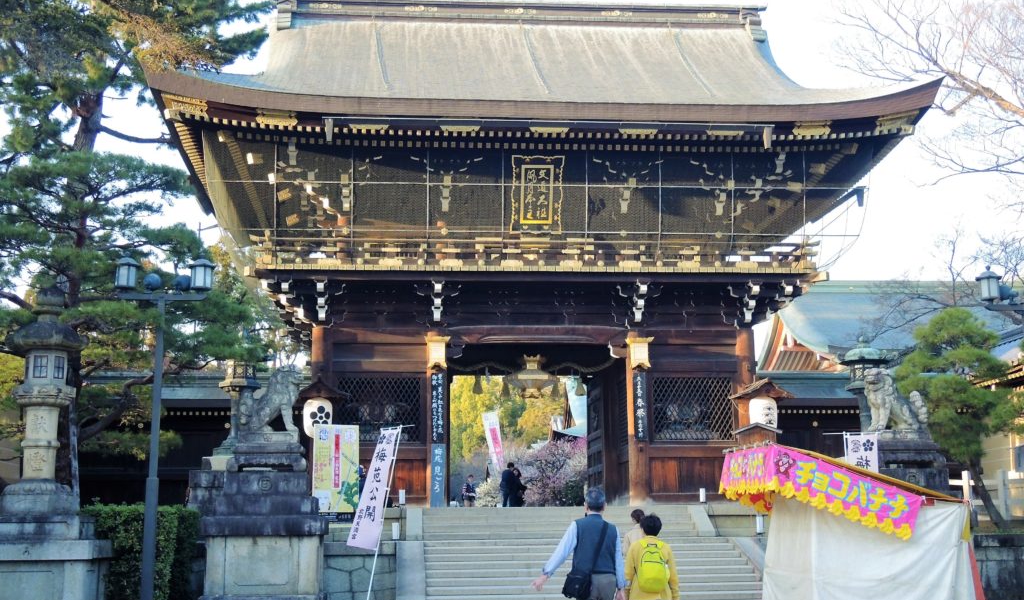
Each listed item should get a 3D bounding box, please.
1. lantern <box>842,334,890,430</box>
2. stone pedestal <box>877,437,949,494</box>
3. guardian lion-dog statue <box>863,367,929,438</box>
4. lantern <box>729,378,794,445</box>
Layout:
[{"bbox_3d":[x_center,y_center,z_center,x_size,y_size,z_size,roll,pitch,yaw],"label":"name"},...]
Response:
[{"bbox_3d":[6.990,1.879,22.144,0.960,2.300,0.960,0,-10,-5],"label":"lantern"},{"bbox_3d":[6.314,3.542,17.869,2.000,2.570,1.650,0,-10,-5],"label":"stone pedestal"},{"bbox_3d":[6.505,1.722,19.013,0.970,1.119,0.544,3,-12,-19],"label":"guardian lion-dog statue"},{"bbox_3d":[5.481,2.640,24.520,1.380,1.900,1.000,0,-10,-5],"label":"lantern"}]

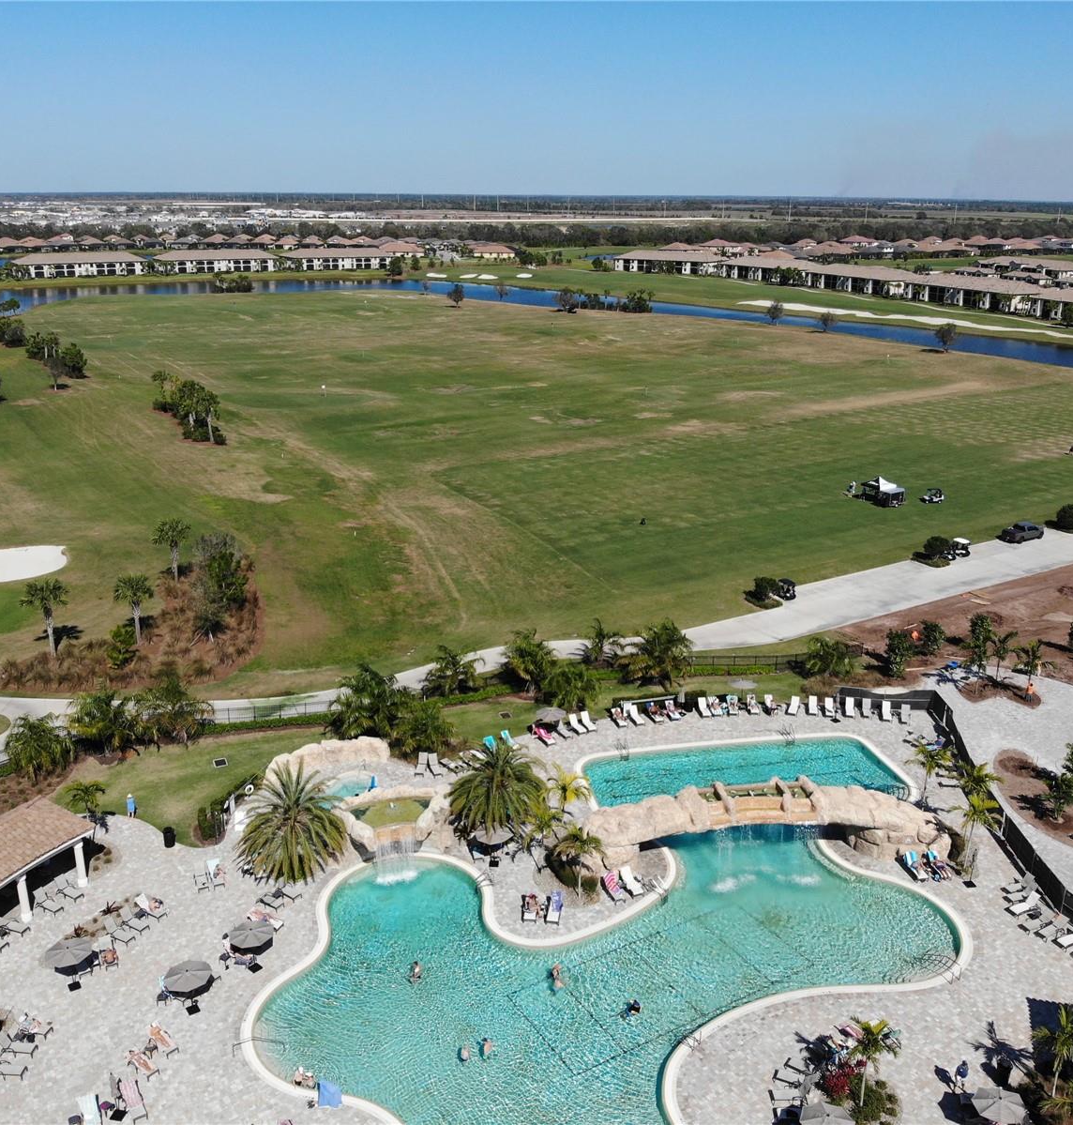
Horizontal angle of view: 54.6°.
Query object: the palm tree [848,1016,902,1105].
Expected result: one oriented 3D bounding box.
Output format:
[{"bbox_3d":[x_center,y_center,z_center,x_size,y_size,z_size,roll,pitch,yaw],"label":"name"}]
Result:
[{"bbox_3d":[14.343,21.717,44.932,2.300,4.600,2.300,8,21,21],"label":"palm tree"}]

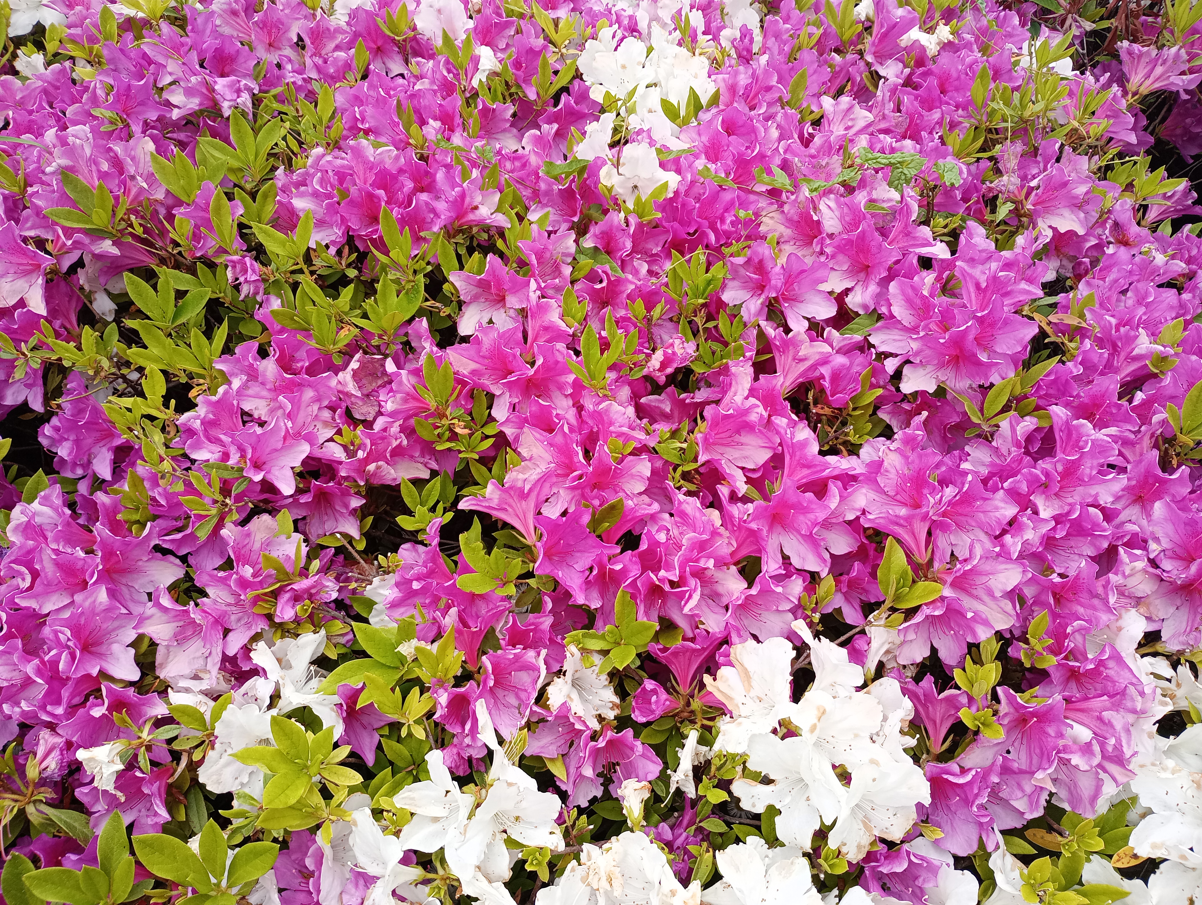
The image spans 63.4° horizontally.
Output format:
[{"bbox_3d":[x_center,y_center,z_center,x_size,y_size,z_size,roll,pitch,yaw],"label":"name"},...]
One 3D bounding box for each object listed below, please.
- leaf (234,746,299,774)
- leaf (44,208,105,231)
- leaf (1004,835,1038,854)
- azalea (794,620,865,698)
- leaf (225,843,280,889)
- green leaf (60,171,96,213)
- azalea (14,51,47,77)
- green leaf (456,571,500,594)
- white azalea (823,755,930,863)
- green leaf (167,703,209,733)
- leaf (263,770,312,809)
[{"bbox_3d":[-0.202,0.186,0.590,0.043,0.009,0.017,12,64,-6],"label":"leaf"},{"bbox_3d":[-0.517,-0.229,0.958,0.058,0.010,0.022,15,43,-15],"label":"leaf"},{"bbox_3d":[0.301,0.284,0.708,0.030,0.008,0.017,20,51,29],"label":"leaf"},{"bbox_3d":[0.152,0.139,0.653,0.052,0.052,0.050,24,54,19],"label":"azalea"},{"bbox_3d":[-0.211,0.251,0.590,0.039,0.010,0.019,-40,69,-11],"label":"leaf"},{"bbox_3d":[-0.460,-0.229,0.860,0.022,0.009,0.048,-43,99,-23],"label":"green leaf"},{"bbox_3d":[-0.556,-0.378,0.950,0.036,0.030,0.031,3,79,12],"label":"azalea"},{"bbox_3d":[-0.088,0.094,0.700,0.032,0.007,0.015,2,62,-8],"label":"green leaf"},{"bbox_3d":[0.171,0.220,0.600,0.062,0.063,0.048,-7,21,-23],"label":"white azalea"},{"bbox_3d":[-0.295,0.191,0.698,0.035,0.008,0.017,36,54,-8],"label":"green leaf"},{"bbox_3d":[-0.212,0.230,0.662,0.026,0.009,0.040,37,39,17],"label":"leaf"}]

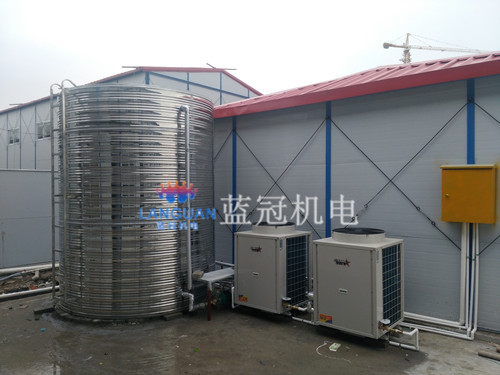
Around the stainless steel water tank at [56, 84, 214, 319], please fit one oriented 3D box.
[{"bbox_3d":[-1.671,0.181,6.158,2.280,2.930,2.280,0,0,-15],"label":"stainless steel water tank"}]

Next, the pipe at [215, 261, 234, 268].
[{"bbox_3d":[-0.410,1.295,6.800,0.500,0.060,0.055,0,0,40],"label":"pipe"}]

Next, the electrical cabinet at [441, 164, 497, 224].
[{"bbox_3d":[2.431,0.062,4.512,0.510,0.640,0.230,0,0,40],"label":"electrical cabinet"}]

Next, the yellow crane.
[{"bbox_3d":[96.000,-37.500,207.000,58.000,80.000,3.500,0,0,-9],"label":"yellow crane"}]

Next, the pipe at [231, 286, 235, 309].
[{"bbox_3d":[-0.230,1.472,5.400,0.040,0.290,0.040,0,0,40],"label":"pipe"}]

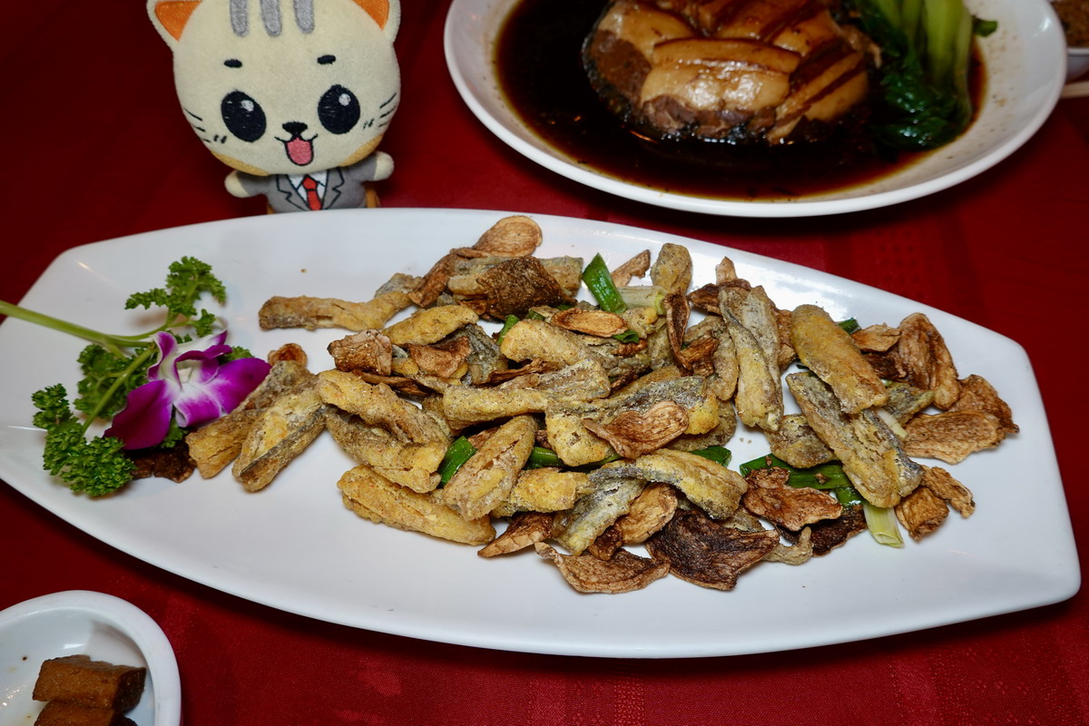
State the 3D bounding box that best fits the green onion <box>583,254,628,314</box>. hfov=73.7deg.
[{"bbox_3d":[0.027,-0.034,0.322,0.011,0.011,0.030,-25,56,-12],"label":"green onion"}]

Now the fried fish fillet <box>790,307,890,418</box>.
[{"bbox_3d":[0.112,-0.002,0.276,0.018,0.013,0.042,-16,55,-7],"label":"fried fish fillet"}]

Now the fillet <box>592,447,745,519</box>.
[{"bbox_3d":[0.044,0.043,0.257,0.051,0.016,0.018,7,56,7],"label":"fillet"}]

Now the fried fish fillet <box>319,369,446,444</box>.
[{"bbox_3d":[-0.065,0.017,0.286,0.058,0.013,0.015,23,60,20],"label":"fried fish fillet"}]

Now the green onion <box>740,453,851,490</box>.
[{"bbox_3d":[0.092,0.040,0.267,0.039,0.007,0.011,6,55,8],"label":"green onion"}]

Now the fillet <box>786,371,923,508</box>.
[{"bbox_3d":[0.113,0.026,0.266,0.018,0.013,0.058,-22,56,-10],"label":"fillet"}]

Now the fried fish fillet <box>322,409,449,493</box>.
[{"bbox_3d":[-0.062,0.033,0.278,0.050,0.015,0.018,23,60,21],"label":"fried fish fillet"}]

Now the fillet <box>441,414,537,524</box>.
[{"bbox_3d":[-0.018,0.039,0.267,0.016,0.013,0.041,30,62,23],"label":"fillet"}]

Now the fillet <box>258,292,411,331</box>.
[{"bbox_3d":[-0.097,-0.023,0.334,0.067,0.011,0.015,-1,55,4],"label":"fillet"}]

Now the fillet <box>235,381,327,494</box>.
[{"bbox_3d":[-0.106,0.029,0.295,0.018,0.012,0.048,23,60,20],"label":"fillet"}]

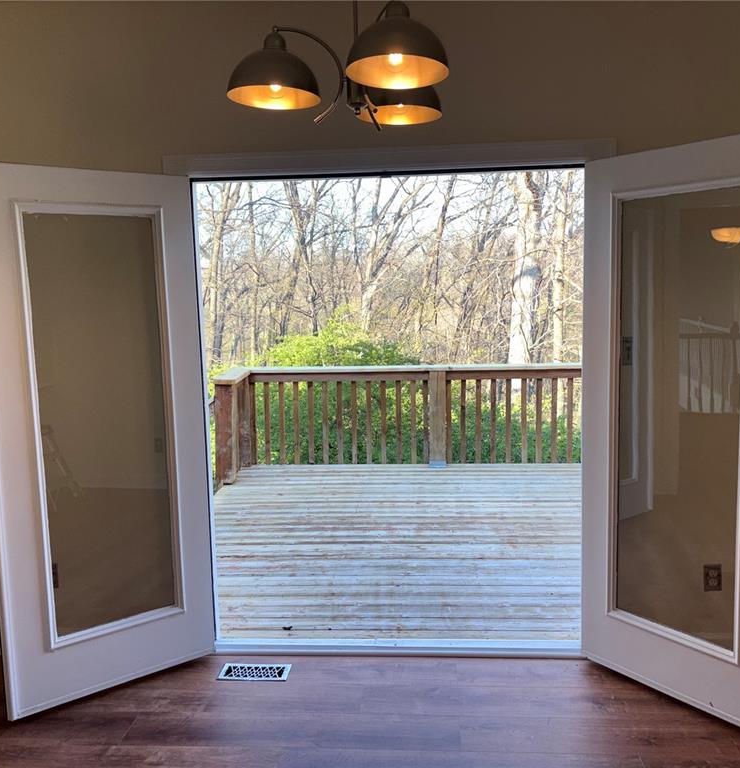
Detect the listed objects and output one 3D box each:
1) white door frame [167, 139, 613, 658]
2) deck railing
[{"bbox_3d":[0.092,0.115,3.234,1.782,2.123,0.161,-1,7,4],"label":"white door frame"},{"bbox_3d":[0.430,0.321,6.636,3.363,0.944,0.853,-1,7,4],"label":"deck railing"}]

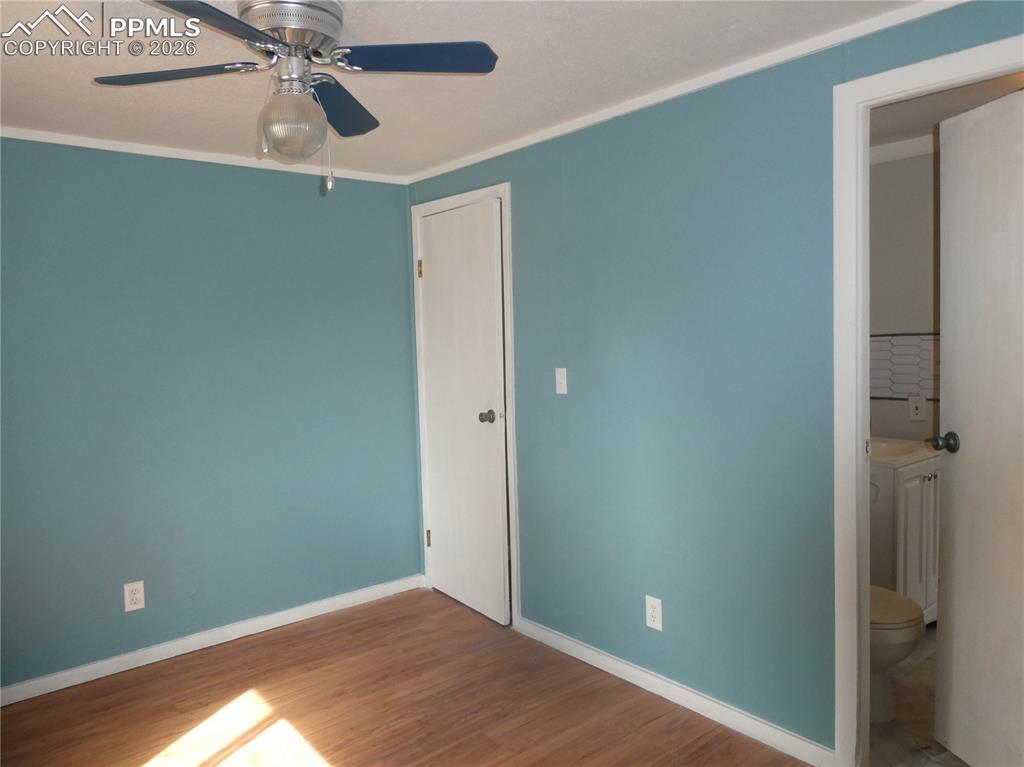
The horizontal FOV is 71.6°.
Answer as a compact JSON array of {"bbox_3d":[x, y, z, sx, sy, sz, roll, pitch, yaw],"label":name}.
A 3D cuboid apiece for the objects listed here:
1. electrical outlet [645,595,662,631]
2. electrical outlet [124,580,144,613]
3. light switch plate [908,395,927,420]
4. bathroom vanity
[{"bbox_3d":[0.526,0.856,2.637,0.012,0.115,0.071,-5,5,-40],"label":"electrical outlet"},{"bbox_3d":[-1.579,0.894,2.974,0.071,0.115,0.012,-5,5,-40],"label":"electrical outlet"},{"bbox_3d":[1.911,0.120,3.346,0.012,0.115,0.072,-5,5,-40],"label":"light switch plate"},{"bbox_3d":[1.632,0.686,3.219,0.630,0.810,0.470,-5,5,-40],"label":"bathroom vanity"}]

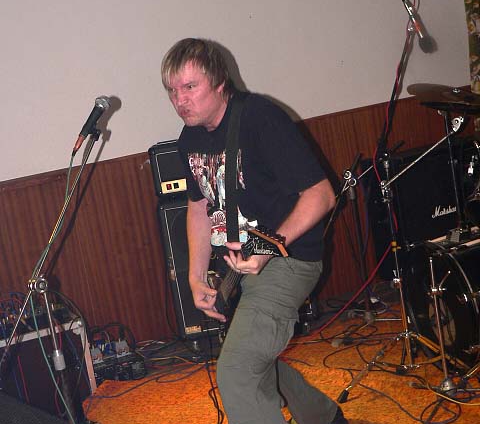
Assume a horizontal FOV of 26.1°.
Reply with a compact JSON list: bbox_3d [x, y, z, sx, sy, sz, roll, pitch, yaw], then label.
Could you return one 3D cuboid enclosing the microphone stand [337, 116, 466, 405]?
[{"bbox_3d":[0.701,0.180,4.618,0.740,1.110,0.600,-10,8,0],"label":"microphone stand"}]

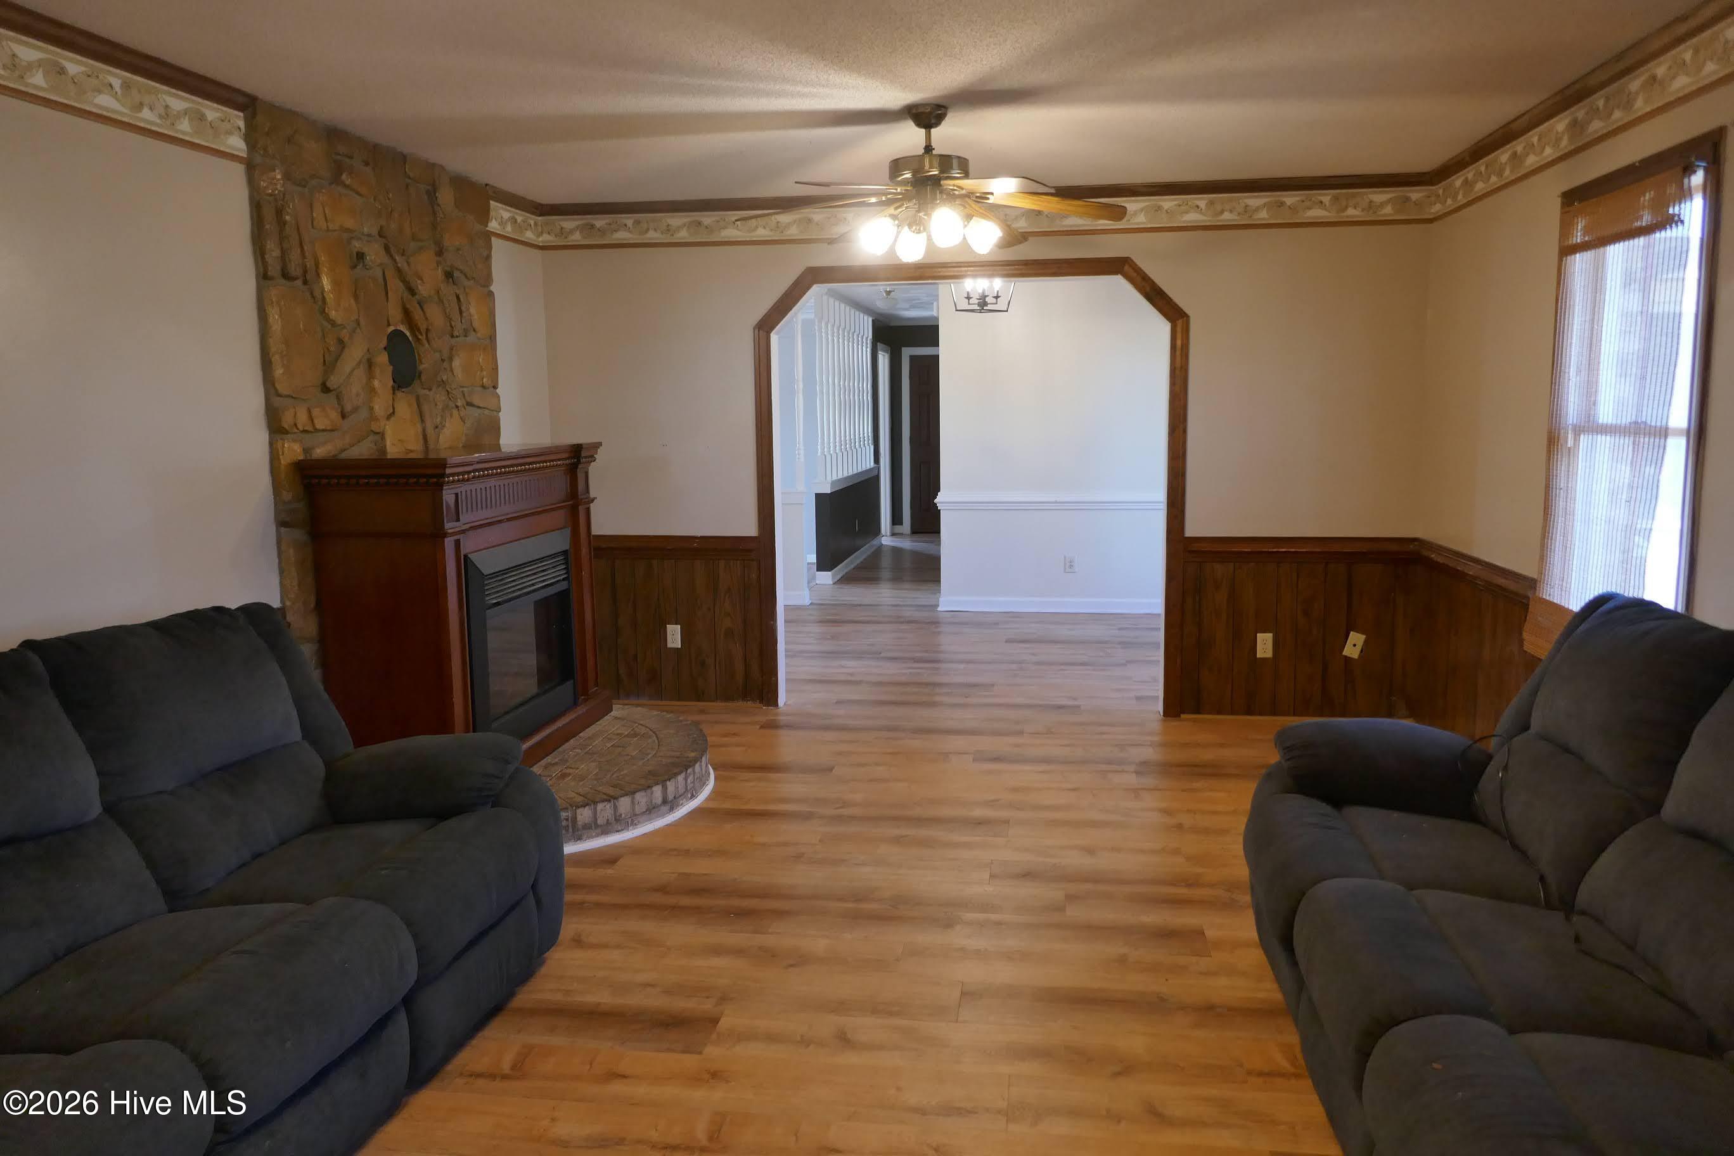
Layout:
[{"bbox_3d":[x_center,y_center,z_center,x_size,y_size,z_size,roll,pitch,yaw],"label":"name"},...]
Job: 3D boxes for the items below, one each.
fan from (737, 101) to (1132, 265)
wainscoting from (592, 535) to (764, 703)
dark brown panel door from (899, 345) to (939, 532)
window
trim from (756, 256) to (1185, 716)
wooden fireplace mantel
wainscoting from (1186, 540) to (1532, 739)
[{"bbox_3d":[0.201,-1.294,3.950,1.307,0.472,1.267,1,8,9],"label":"fan"},{"bbox_3d":[-1.011,0.210,5.967,1.005,0.842,0.049,1,8,9],"label":"wainscoting"},{"bbox_3d":[0.815,-1.551,13.857,0.760,2.100,0.080,0,8,8],"label":"dark brown panel door"},{"bbox_3d":[2.195,-0.433,3.547,0.099,1.515,0.950,1,8,9],"label":"window"},{"bbox_3d":[0.468,-0.401,5.652,2.010,2.104,0.059,1,8,9],"label":"trim"},{"bbox_3d":[-1.468,0.103,4.578,0.506,1.169,1.339,1,8,9],"label":"wooden fireplace mantel"},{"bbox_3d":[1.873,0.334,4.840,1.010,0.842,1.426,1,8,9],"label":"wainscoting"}]

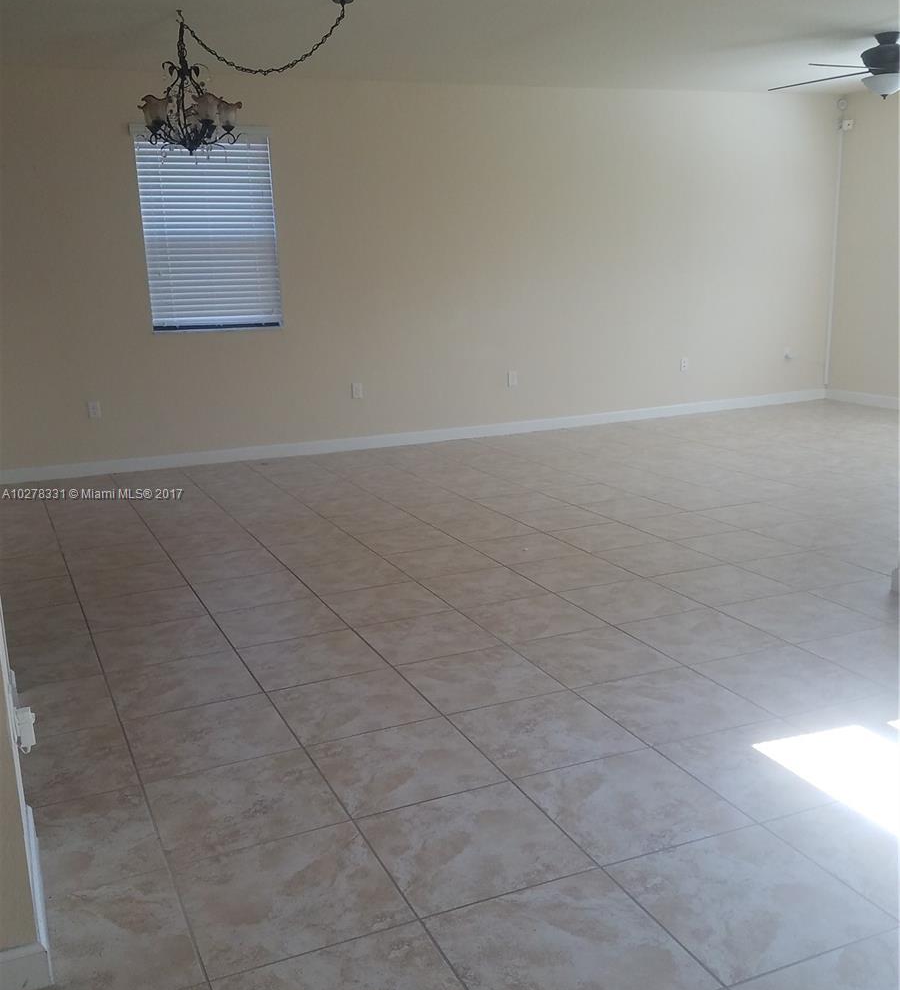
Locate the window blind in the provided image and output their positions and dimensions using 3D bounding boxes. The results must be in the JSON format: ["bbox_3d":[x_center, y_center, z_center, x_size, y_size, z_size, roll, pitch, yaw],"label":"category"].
[{"bbox_3d":[-1.734,-1.928,6.549,0.930,1.380,0.070,-7,15,-20],"label":"window blind"}]

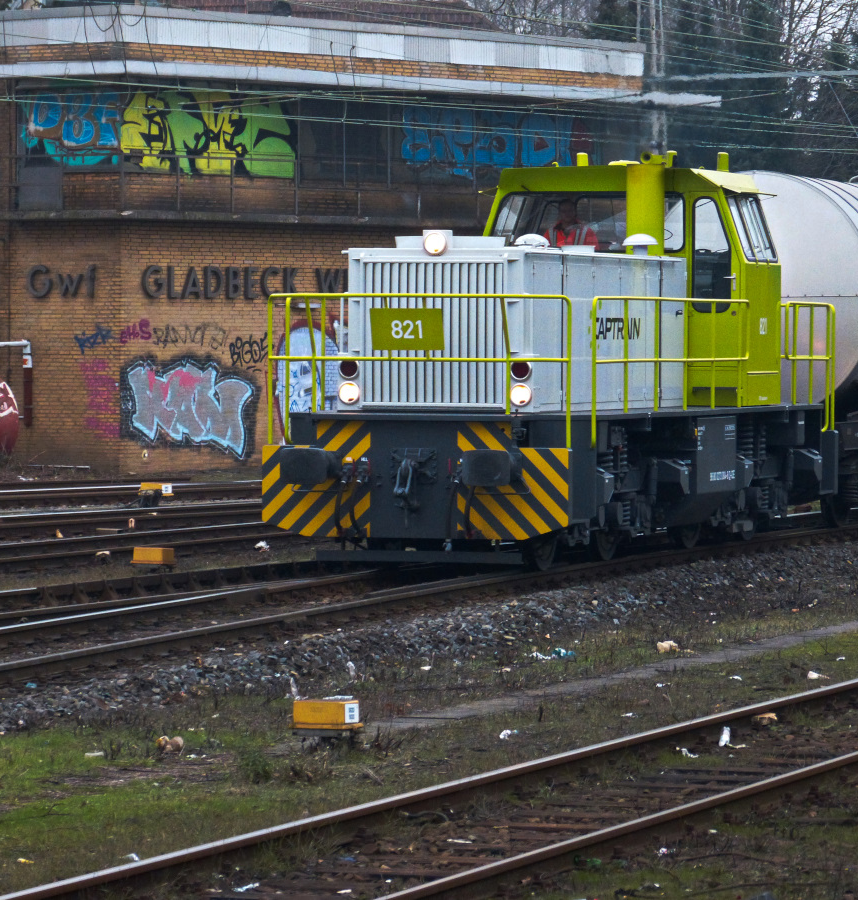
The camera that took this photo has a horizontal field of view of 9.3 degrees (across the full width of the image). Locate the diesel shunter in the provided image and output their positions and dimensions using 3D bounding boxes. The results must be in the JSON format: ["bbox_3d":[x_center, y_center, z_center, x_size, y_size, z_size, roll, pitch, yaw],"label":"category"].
[{"bbox_3d":[1.539,-1.045,54.559,3.030,4.220,12.600,1,1,17],"label":"diesel shunter"}]

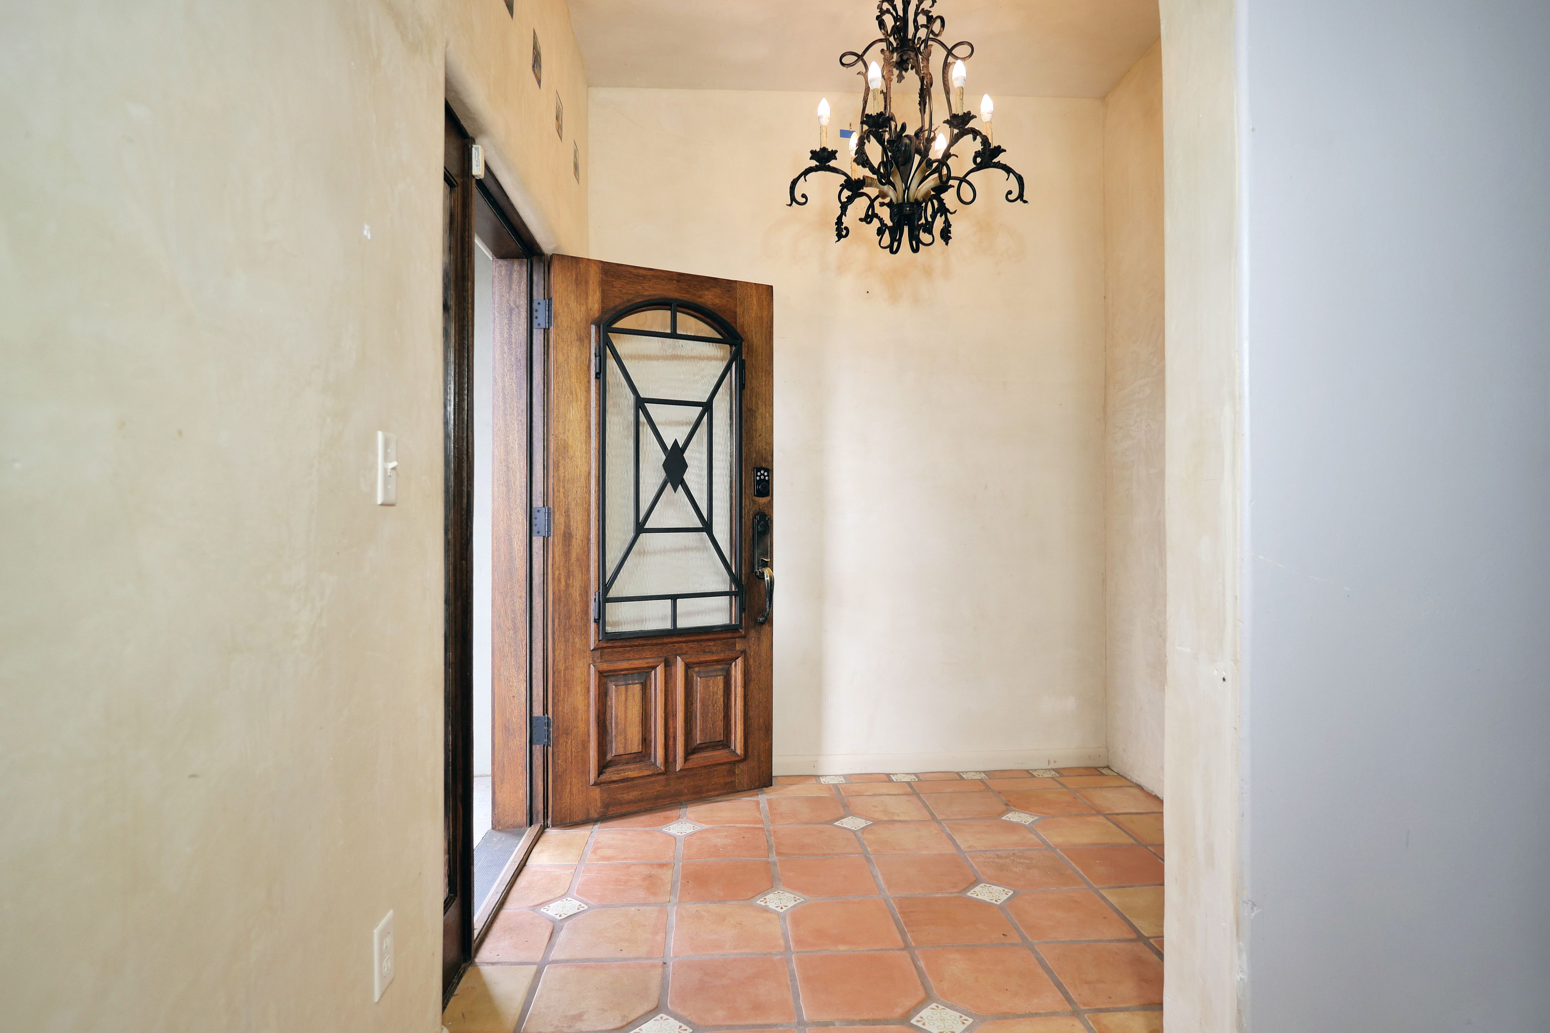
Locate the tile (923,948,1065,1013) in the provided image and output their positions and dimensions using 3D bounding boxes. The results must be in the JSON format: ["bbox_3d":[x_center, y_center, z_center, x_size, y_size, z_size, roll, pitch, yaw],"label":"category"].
[{"bbox_3d":[0.513,1.113,1.856,0.282,0.015,0.253,0,0,-4],"label":"tile"}]

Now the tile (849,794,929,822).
[{"bbox_3d":[0.433,1.119,2.958,0.282,0.015,0.253,0,0,-4],"label":"tile"}]

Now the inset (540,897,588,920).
[{"bbox_3d":[-0.599,1.115,2.191,0.097,0.012,0.097,0,0,41],"label":"inset"}]

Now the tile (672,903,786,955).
[{"bbox_3d":[-0.127,1.143,2.135,0.293,0.016,0.264,0,0,-4],"label":"tile"}]

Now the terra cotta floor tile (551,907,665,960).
[{"bbox_3d":[-0.441,1.146,2.116,0.298,0.020,0.264,0,0,-4],"label":"terra cotta floor tile"}]

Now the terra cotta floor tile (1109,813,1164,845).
[{"bbox_3d":[1.414,1.143,2.812,0.295,0.016,0.270,0,0,-4],"label":"terra cotta floor tile"}]

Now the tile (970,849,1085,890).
[{"bbox_3d":[0.802,1.143,2.489,0.308,0.016,0.272,0,0,-4],"label":"tile"}]

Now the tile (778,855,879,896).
[{"bbox_3d":[0.165,1.146,2.441,0.298,0.020,0.264,0,0,-4],"label":"tile"}]

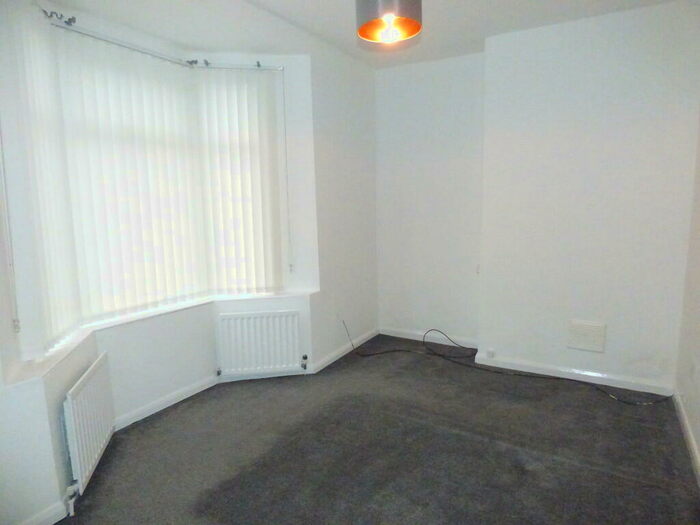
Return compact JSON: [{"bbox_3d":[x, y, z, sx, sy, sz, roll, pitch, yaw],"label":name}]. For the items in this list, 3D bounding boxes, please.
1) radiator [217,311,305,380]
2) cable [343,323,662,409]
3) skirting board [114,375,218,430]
[{"bbox_3d":[-0.697,0.641,3.215,0.630,0.490,0.100,-3,8,-9],"label":"radiator"},{"bbox_3d":[1.170,0.732,3.417,2.480,0.330,0.700,4,10,32],"label":"cable"},{"bbox_3d":[-1.291,0.984,2.894,0.022,0.090,0.810,4,10,32],"label":"skirting board"}]

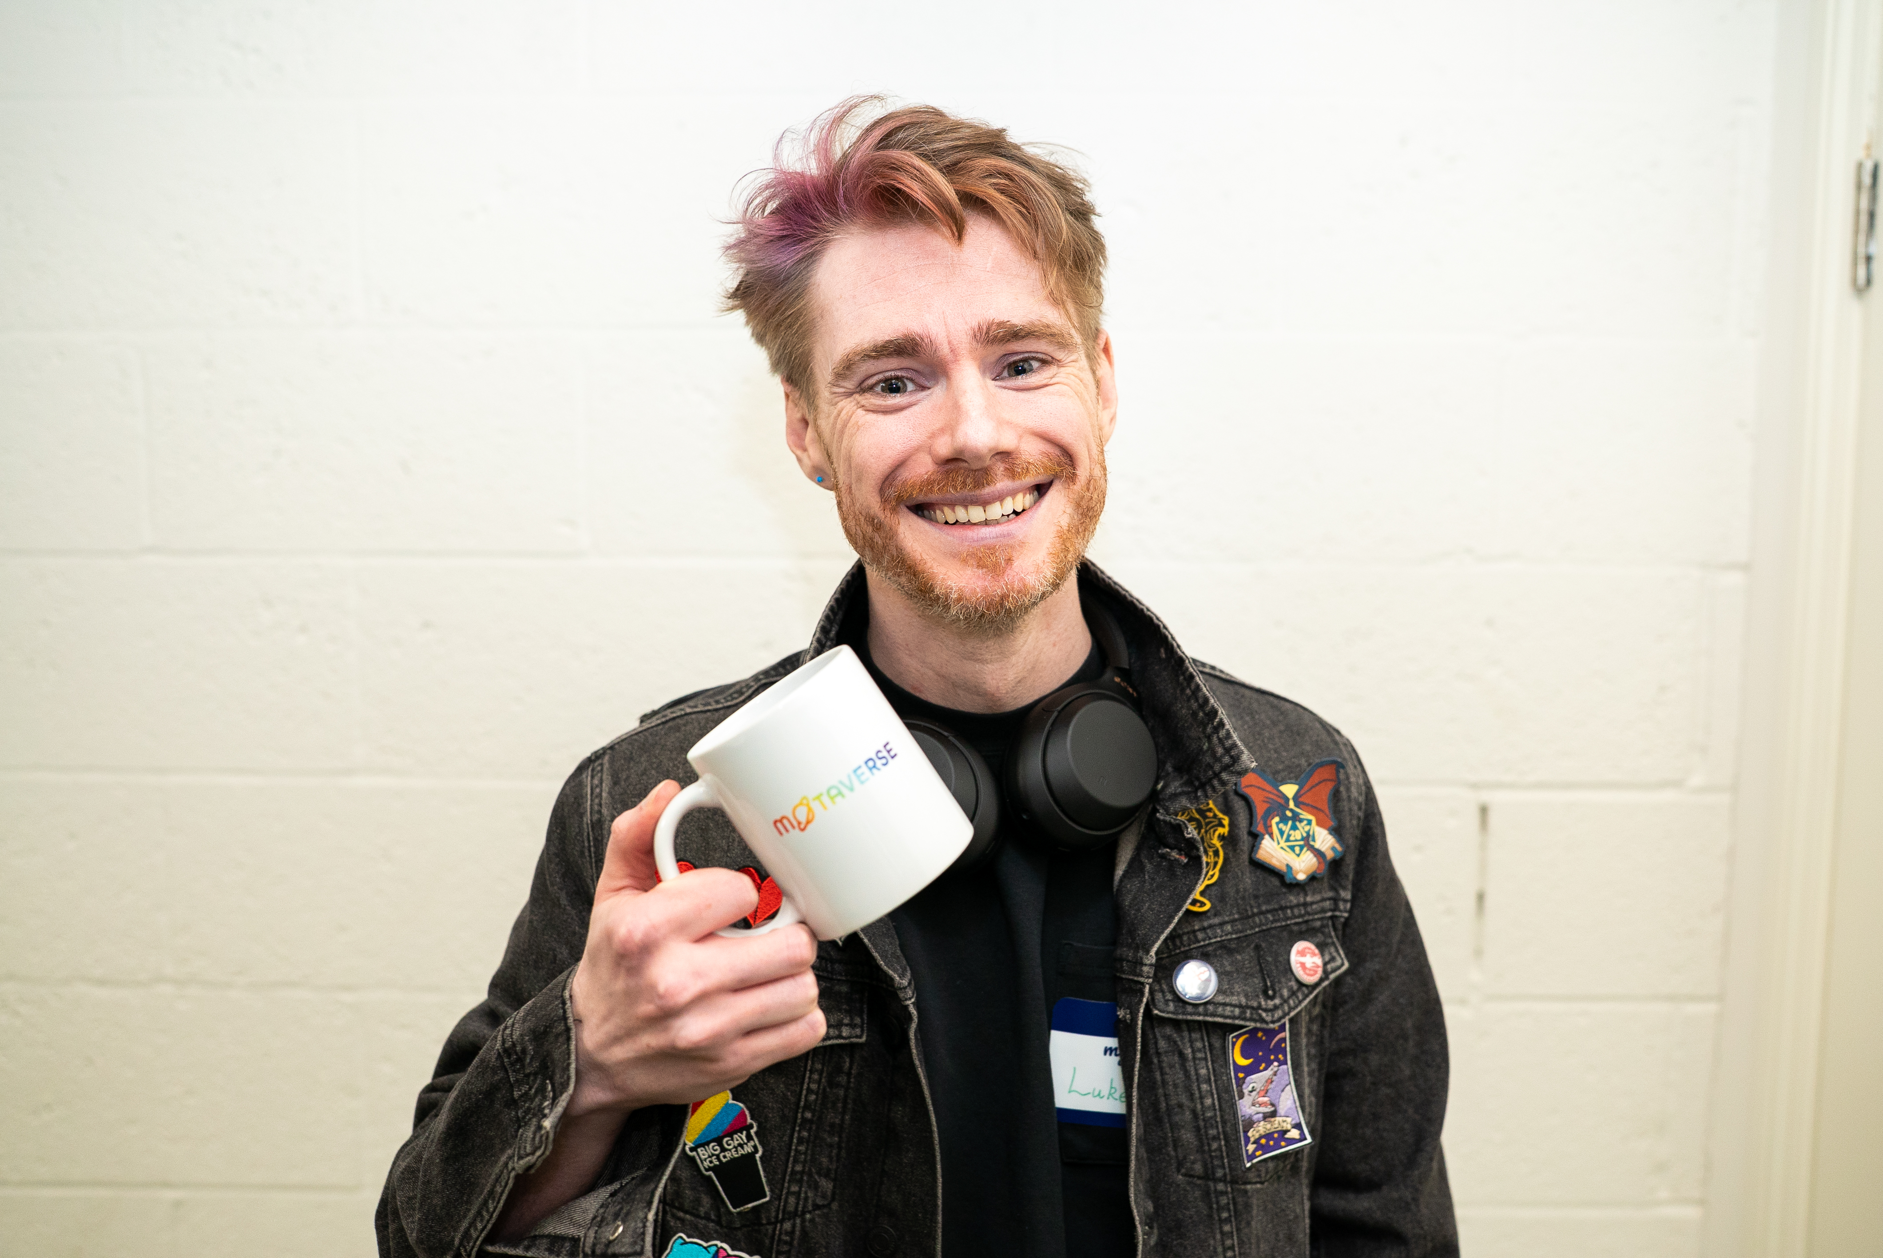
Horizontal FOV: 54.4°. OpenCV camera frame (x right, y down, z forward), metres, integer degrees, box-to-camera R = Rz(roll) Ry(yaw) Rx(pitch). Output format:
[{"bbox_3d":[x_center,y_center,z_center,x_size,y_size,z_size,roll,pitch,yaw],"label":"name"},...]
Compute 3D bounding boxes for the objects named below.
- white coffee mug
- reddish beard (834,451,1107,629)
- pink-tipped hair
[{"bbox_3d":[-0.062,0.081,0.777,0.122,0.096,0.082,-36,8,-13],"label":"white coffee mug"},{"bbox_3d":[0.015,-0.043,0.912,0.138,0.088,0.092,-9,5,-7],"label":"reddish beard"},{"bbox_3d":[-0.015,-0.193,0.970,0.197,0.165,0.210,-9,5,-7],"label":"pink-tipped hair"}]

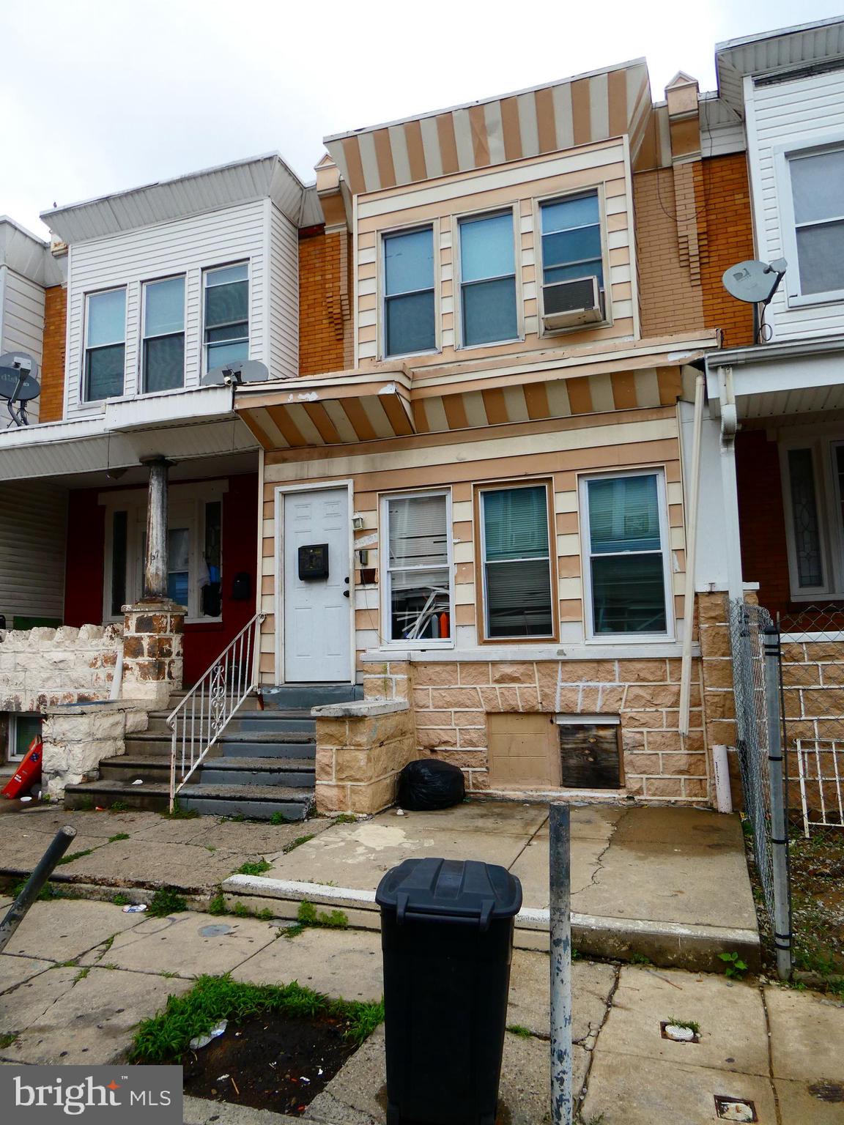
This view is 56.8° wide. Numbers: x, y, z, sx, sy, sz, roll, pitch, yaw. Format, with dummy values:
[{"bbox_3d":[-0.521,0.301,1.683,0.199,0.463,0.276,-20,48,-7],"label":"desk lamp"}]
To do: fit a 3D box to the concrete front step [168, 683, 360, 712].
[{"bbox_3d":[-1.660,1.484,8.463,2.370,0.265,0.370,-4,-8,19],"label":"concrete front step"}]

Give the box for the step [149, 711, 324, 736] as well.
[{"bbox_3d":[-1.734,1.680,8.118,2.430,0.200,0.360,-4,-8,19],"label":"step"}]

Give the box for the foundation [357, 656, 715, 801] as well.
[{"bbox_3d":[0.996,1.577,7.434,3.260,1.260,0.300,-4,-8,19],"label":"foundation"}]

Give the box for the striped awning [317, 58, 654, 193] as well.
[{"bbox_3d":[0.739,-5.056,9.482,3.920,0.690,0.750,-4,-8,19],"label":"striped awning"}]

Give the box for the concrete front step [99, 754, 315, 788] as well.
[{"bbox_3d":[-1.960,1.982,7.398,2.430,0.205,0.390,-4,-8,19],"label":"concrete front step"}]

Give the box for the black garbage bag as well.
[{"bbox_3d":[0.059,1.989,7.061,0.580,0.405,0.520,-4,-8,19],"label":"black garbage bag"}]

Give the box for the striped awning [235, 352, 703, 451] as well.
[{"bbox_3d":[0.280,-1.638,7.726,4.610,0.500,0.500,-4,-8,19],"label":"striped awning"}]

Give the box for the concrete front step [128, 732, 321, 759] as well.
[{"bbox_3d":[-1.844,1.826,7.766,2.430,0.205,0.380,-4,-8,19],"label":"concrete front step"}]

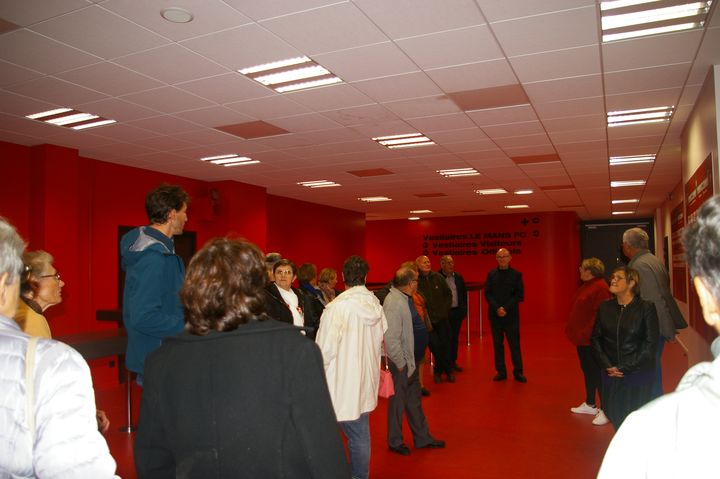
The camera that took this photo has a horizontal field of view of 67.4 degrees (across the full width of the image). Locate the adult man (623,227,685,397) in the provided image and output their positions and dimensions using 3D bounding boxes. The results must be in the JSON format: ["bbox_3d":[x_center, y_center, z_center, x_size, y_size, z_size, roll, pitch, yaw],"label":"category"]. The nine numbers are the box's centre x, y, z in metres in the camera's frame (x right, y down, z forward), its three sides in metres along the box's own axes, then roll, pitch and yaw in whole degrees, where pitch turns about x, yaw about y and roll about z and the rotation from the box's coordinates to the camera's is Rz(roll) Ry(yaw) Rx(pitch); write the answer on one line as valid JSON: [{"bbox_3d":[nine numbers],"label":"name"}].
[{"bbox_3d":[2.558,0.837,4.791,0.520,1.880,0.400,2,-3,-41],"label":"adult man"}]

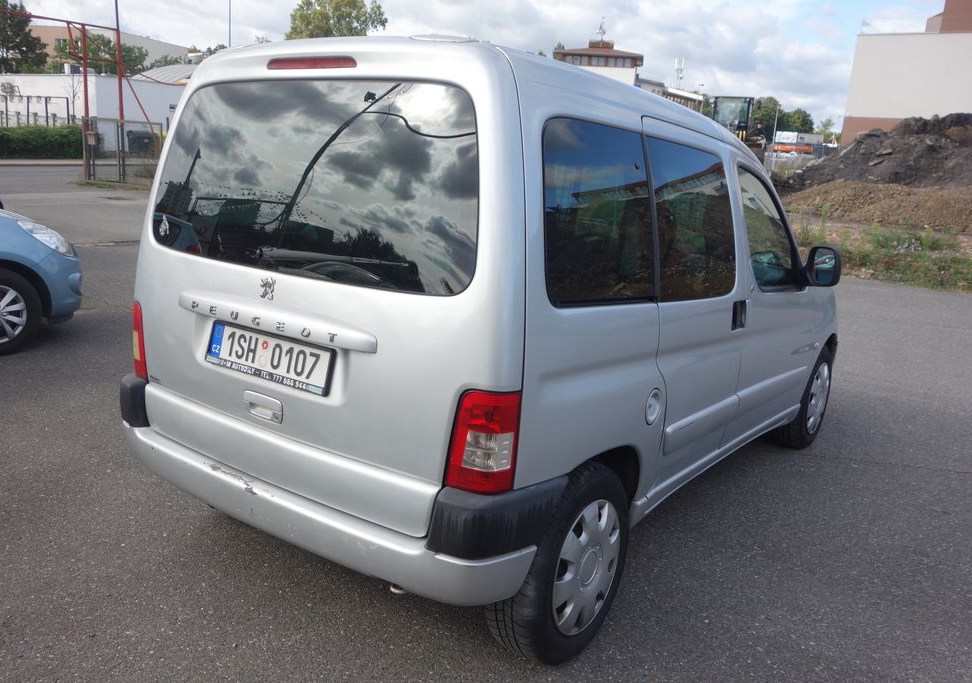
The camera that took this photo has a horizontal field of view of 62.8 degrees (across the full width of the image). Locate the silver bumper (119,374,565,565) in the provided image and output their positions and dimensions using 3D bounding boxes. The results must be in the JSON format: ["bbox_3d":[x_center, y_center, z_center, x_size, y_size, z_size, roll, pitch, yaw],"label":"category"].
[{"bbox_3d":[-0.567,0.389,2.454,1.700,0.320,0.340,11,14,35],"label":"silver bumper"}]

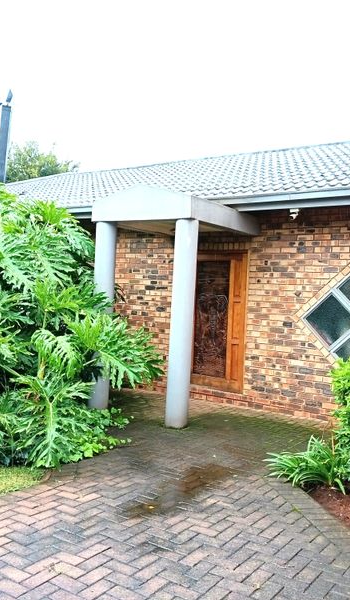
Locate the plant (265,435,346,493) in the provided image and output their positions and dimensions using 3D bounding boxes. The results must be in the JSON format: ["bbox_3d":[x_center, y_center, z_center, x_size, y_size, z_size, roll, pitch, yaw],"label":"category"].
[{"bbox_3d":[1.151,1.412,4.820,0.650,0.430,0.560,3,0,0],"label":"plant"}]

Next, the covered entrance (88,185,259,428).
[{"bbox_3d":[-0.030,0.028,7.709,1.670,2.970,1.780,3,0,36],"label":"covered entrance"}]

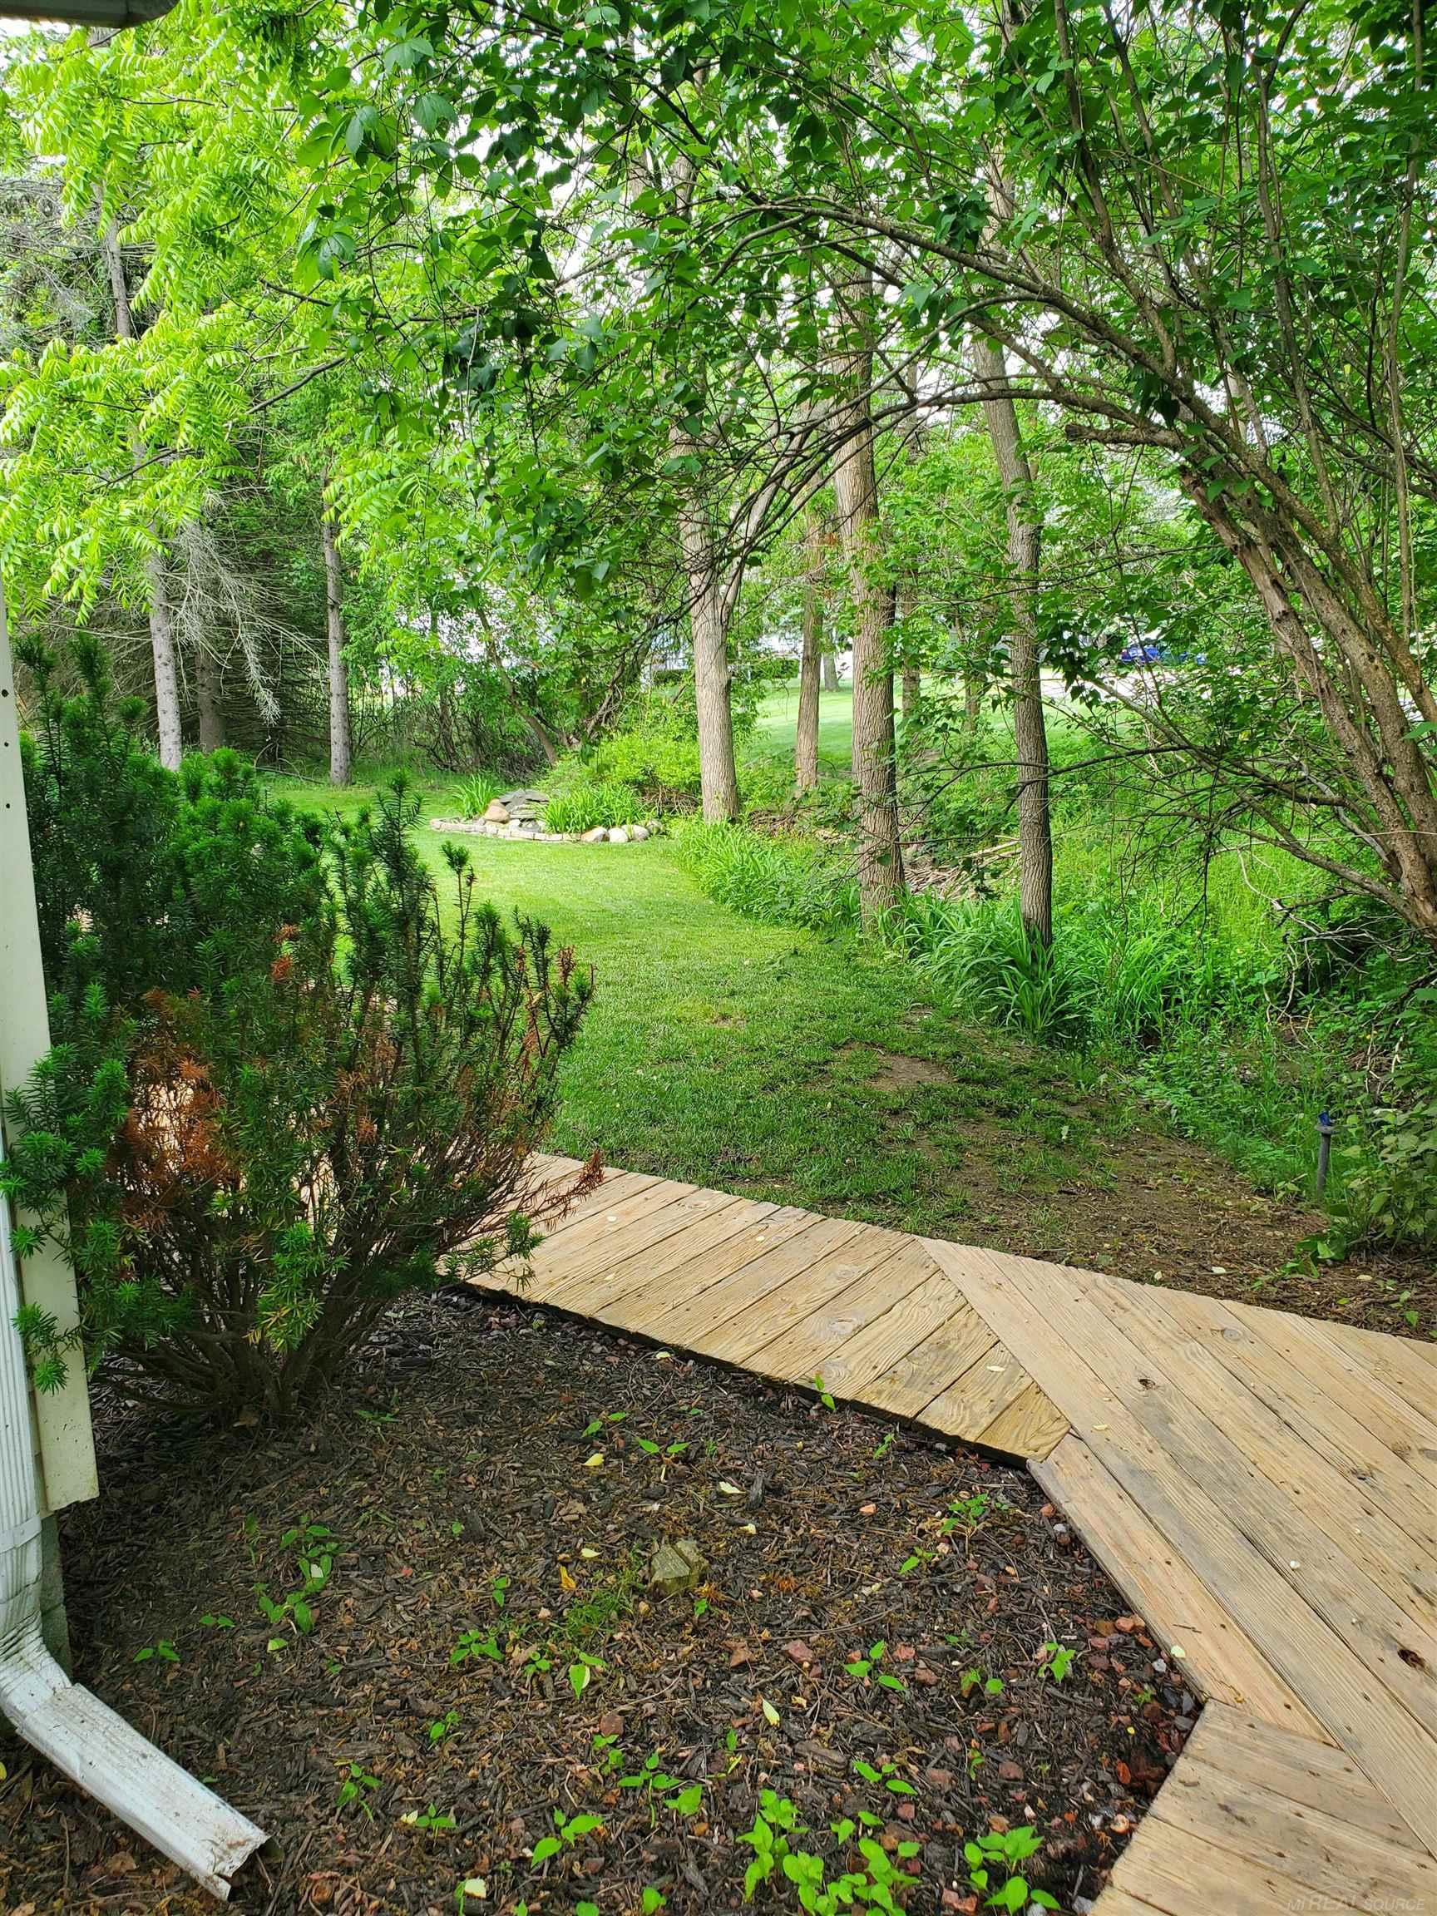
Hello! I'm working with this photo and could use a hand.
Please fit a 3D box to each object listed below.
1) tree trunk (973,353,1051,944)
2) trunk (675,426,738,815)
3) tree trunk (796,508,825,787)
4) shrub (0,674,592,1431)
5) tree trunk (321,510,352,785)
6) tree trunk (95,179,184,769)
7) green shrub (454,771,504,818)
[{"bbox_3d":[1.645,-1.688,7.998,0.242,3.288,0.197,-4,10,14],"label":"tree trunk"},{"bbox_3d":[-0.123,-3.537,15.566,0.454,4.066,0.416,-5,11,1],"label":"trunk"},{"bbox_3d":[1.222,-4.103,19.271,0.350,3.663,0.304,2,11,3],"label":"tree trunk"},{"bbox_3d":[-0.869,0.167,3.188,1.200,1.620,1.100,0,11,0],"label":"shrub"},{"bbox_3d":[-5.259,-4.228,19.755,0.325,3.718,0.297,-3,11,-14],"label":"tree trunk"},{"bbox_3d":[-7.764,-6.258,19.382,0.374,7.401,0.343,-6,12,-20],"label":"tree trunk"},{"bbox_3d":[-2.563,-1.754,15.400,0.520,0.500,0.480,-2,11,-9],"label":"green shrub"}]

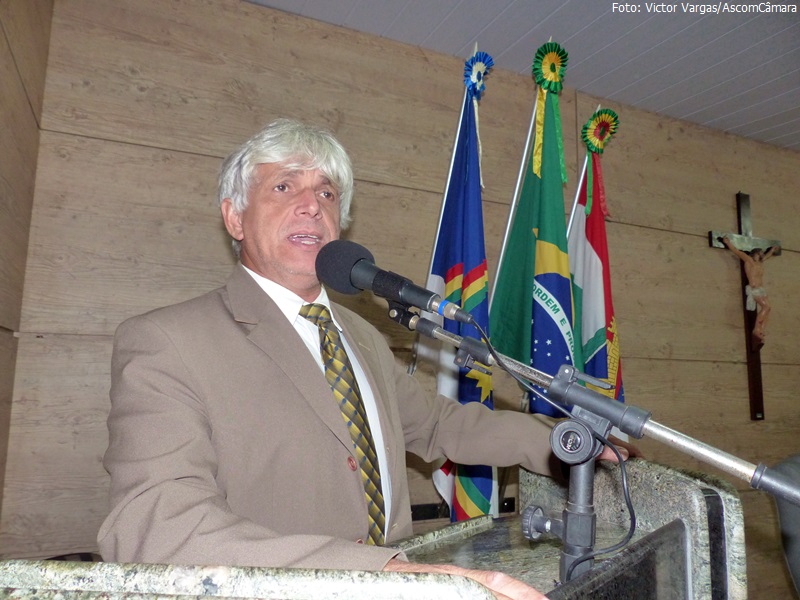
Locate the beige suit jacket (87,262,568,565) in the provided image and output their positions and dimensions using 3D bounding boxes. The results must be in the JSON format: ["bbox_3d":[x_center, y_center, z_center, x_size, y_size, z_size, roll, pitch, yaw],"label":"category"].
[{"bbox_3d":[-0.025,0.305,0.920,0.790,0.730,0.460,8,-11,-44],"label":"beige suit jacket"}]

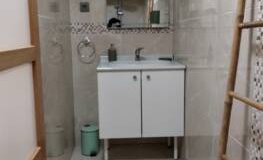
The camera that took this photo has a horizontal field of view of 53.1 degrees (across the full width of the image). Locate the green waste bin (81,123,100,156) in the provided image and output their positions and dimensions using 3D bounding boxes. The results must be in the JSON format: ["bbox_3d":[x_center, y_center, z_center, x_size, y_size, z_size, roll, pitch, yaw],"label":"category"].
[{"bbox_3d":[-0.369,0.553,2.433,0.172,0.250,0.190,-5,11,-23],"label":"green waste bin"}]

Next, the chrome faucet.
[{"bbox_3d":[0.066,-0.223,2.338,0.060,0.117,0.130,-1,10,-4],"label":"chrome faucet"}]

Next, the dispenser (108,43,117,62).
[{"bbox_3d":[-0.167,-0.243,2.375,0.075,0.163,0.075,-1,10,-4],"label":"dispenser"}]

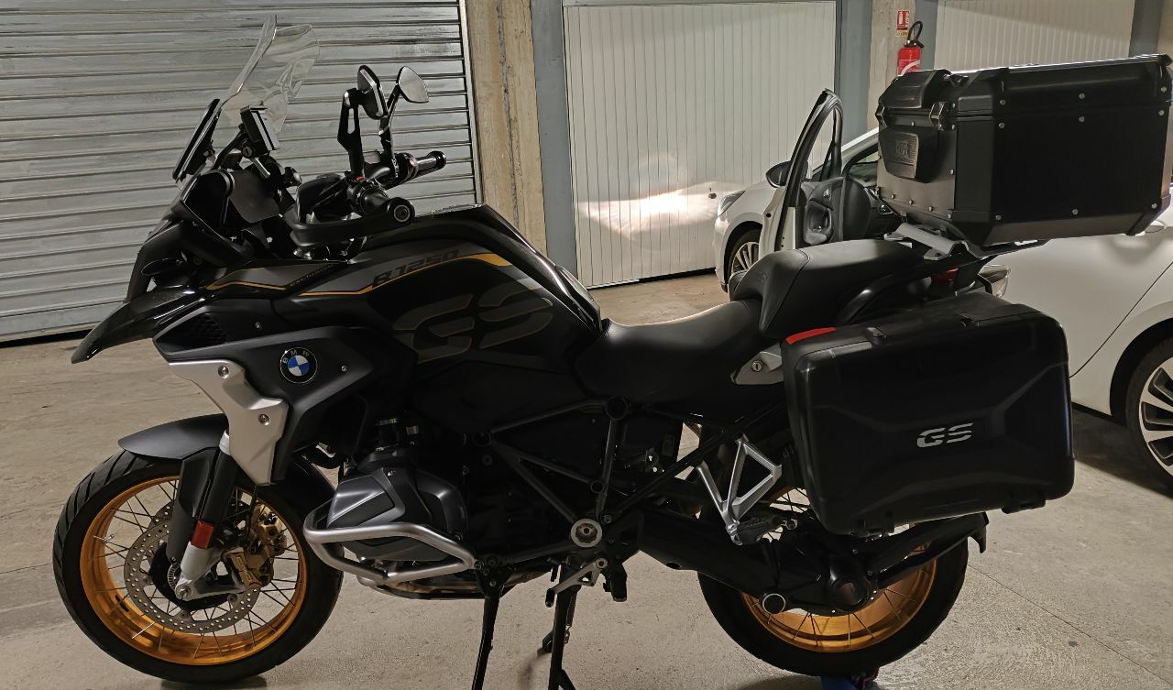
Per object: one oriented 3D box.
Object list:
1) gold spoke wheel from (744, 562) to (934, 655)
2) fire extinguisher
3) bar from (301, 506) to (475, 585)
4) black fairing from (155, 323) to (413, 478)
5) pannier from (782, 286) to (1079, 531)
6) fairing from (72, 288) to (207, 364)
[{"bbox_3d":[0.587,0.502,1.950,0.455,0.455,0.130,-1,15,1],"label":"gold spoke wheel"},{"bbox_3d":[2.718,-2.362,6.854,0.210,0.680,0.200,-8,16,-17],"label":"fire extinguisher"},{"bbox_3d":[-0.385,0.419,1.667,0.310,0.250,0.270,-1,15,1],"label":"bar"},{"bbox_3d":[-0.592,0.121,1.643,0.500,0.340,0.170,-1,15,1],"label":"black fairing"},{"bbox_3d":[0.611,0.113,1.511,0.460,0.350,0.250,-10,14,3],"label":"pannier"},{"bbox_3d":[-0.977,-0.052,1.825,0.360,0.180,0.240,-1,15,1],"label":"fairing"}]

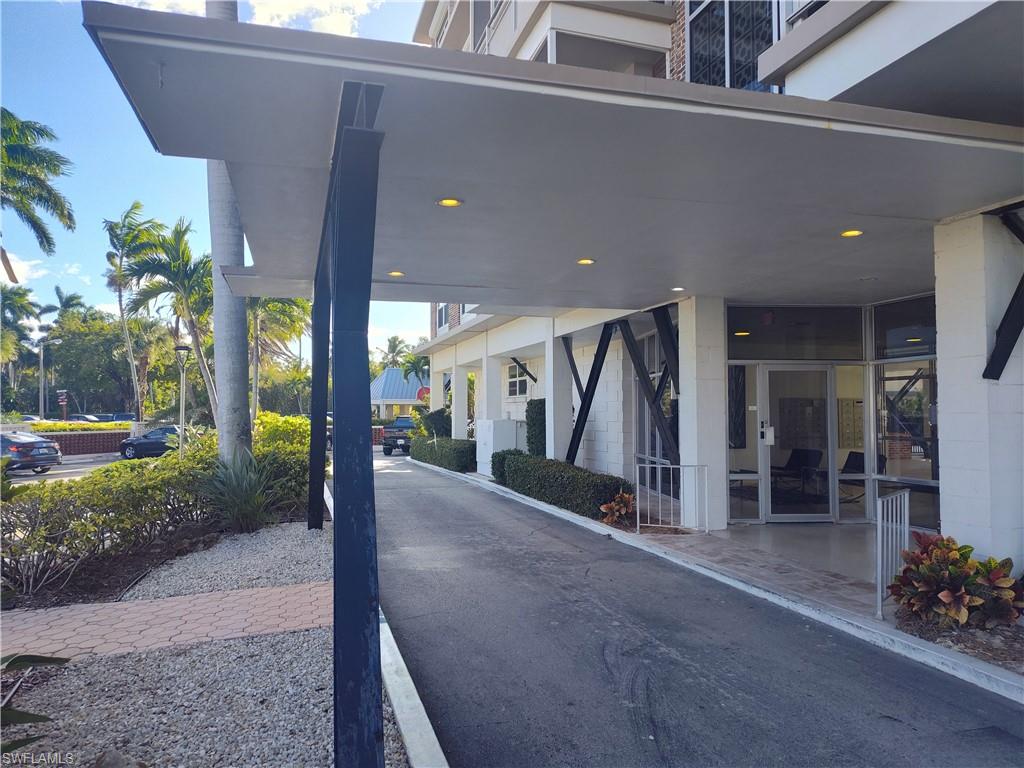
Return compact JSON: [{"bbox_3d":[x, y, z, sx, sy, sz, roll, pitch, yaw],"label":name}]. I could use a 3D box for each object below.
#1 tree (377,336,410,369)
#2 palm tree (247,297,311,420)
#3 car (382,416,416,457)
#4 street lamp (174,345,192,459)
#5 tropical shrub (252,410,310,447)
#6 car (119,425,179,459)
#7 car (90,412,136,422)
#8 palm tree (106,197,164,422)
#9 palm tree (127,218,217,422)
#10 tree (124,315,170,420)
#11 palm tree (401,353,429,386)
[{"bbox_3d":[-12.500,-0.160,72.000,4.200,9.800,4.200,0,-2,0],"label":"tree"},{"bbox_3d":[-9.450,-0.550,26.000,3.800,7.300,3.800,0,-2,0],"label":"palm tree"},{"bbox_3d":[-5.100,2.480,34.200,2.000,1.950,5.700,0,-2,-2],"label":"car"},{"bbox_3d":[-9.900,0.800,20.500,0.520,4.000,0.520,0,-2,0],"label":"street lamp"},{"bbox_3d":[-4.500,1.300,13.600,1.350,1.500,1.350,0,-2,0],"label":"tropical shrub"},{"bbox_3d":[-15.500,2.630,31.100,4.700,1.460,1.850,-1,-2,14],"label":"car"},{"bbox_3d":[-36.300,3.650,62.000,4.800,1.750,1.950,-1,-2,26],"label":"car"},{"bbox_3d":[-20.700,-3.400,38.000,3.400,13.000,3.400,0,-2,0],"label":"palm tree"},{"bbox_3d":[-11.300,-1.360,23.000,3.600,8.300,3.600,0,-2,0],"label":"palm tree"},{"bbox_3d":[-21.500,-0.200,40.000,3.000,7.400,3.000,0,-2,0],"label":"tree"},{"bbox_3d":[-6.200,0.840,45.000,2.600,5.900,2.600,0,-2,0],"label":"palm tree"}]

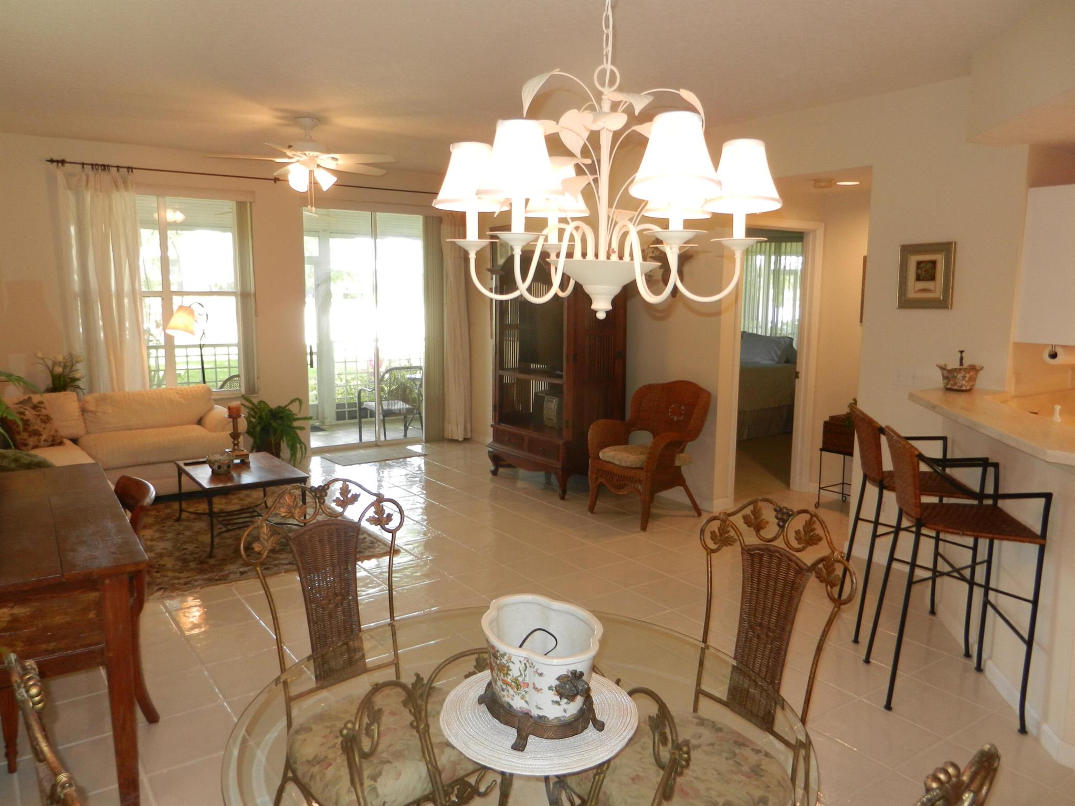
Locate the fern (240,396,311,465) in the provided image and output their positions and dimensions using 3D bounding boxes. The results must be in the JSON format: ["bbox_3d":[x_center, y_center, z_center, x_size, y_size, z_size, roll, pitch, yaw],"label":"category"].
[{"bbox_3d":[-2.363,0.233,7.044,0.620,0.600,0.580,-4,9,-34],"label":"fern"}]

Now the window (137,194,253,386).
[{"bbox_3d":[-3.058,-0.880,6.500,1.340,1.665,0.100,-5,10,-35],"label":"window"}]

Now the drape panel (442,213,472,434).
[{"bbox_3d":[-0.816,-0.799,7.917,0.310,2.410,0.130,-5,10,-35],"label":"drape panel"}]

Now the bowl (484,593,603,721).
[{"bbox_3d":[0.010,0.515,1.511,0.233,0.173,0.308,-3,9,-25],"label":"bowl"}]

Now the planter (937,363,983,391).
[{"bbox_3d":[2.159,-0.131,3.963,0.220,0.137,0.145,9,12,44],"label":"planter"}]

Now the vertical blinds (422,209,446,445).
[{"bbox_3d":[-1.032,-0.750,7.882,0.260,2.300,0.100,-5,10,-35],"label":"vertical blinds"}]

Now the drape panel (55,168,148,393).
[{"bbox_3d":[-3.538,-0.657,6.424,0.640,2.480,0.130,-4,9,-34],"label":"drape panel"}]

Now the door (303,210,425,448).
[{"bbox_3d":[-1.639,-0.750,7.861,1.460,2.360,0.120,-4,9,-34],"label":"door"}]

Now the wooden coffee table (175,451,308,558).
[{"bbox_3d":[-1.864,0.608,4.878,0.590,0.410,0.910,-4,9,-34],"label":"wooden coffee table"}]

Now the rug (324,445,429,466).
[{"bbox_3d":[-1.544,0.494,7.362,0.866,0.012,0.504,-5,10,-35],"label":"rug"}]

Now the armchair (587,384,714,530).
[{"bbox_3d":[0.782,0.322,5.446,0.650,0.946,0.640,-6,11,-38],"label":"armchair"}]

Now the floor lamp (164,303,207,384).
[{"bbox_3d":[-2.973,-0.143,6.703,0.400,1.430,0.280,-4,9,-34],"label":"floor lamp"}]

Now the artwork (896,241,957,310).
[{"bbox_3d":[2.094,-0.681,4.177,0.027,0.347,0.298,-5,10,-35],"label":"artwork"}]

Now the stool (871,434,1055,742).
[{"bbox_3d":[1.597,0.651,3.026,0.475,1.010,0.500,2,9,13],"label":"stool"}]

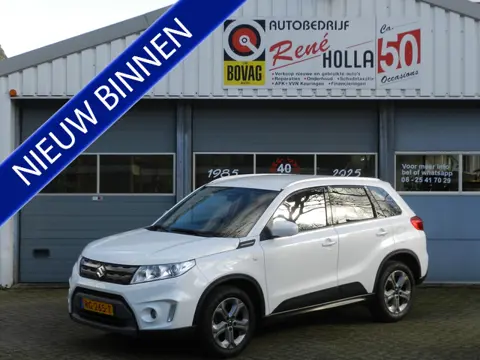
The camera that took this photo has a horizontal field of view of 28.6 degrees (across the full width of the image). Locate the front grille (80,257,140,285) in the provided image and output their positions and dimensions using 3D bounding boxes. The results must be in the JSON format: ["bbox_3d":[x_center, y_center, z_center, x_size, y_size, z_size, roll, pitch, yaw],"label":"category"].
[{"bbox_3d":[-1.255,0.837,8.725,0.130,0.205,0.880,-3,3,-43],"label":"front grille"}]

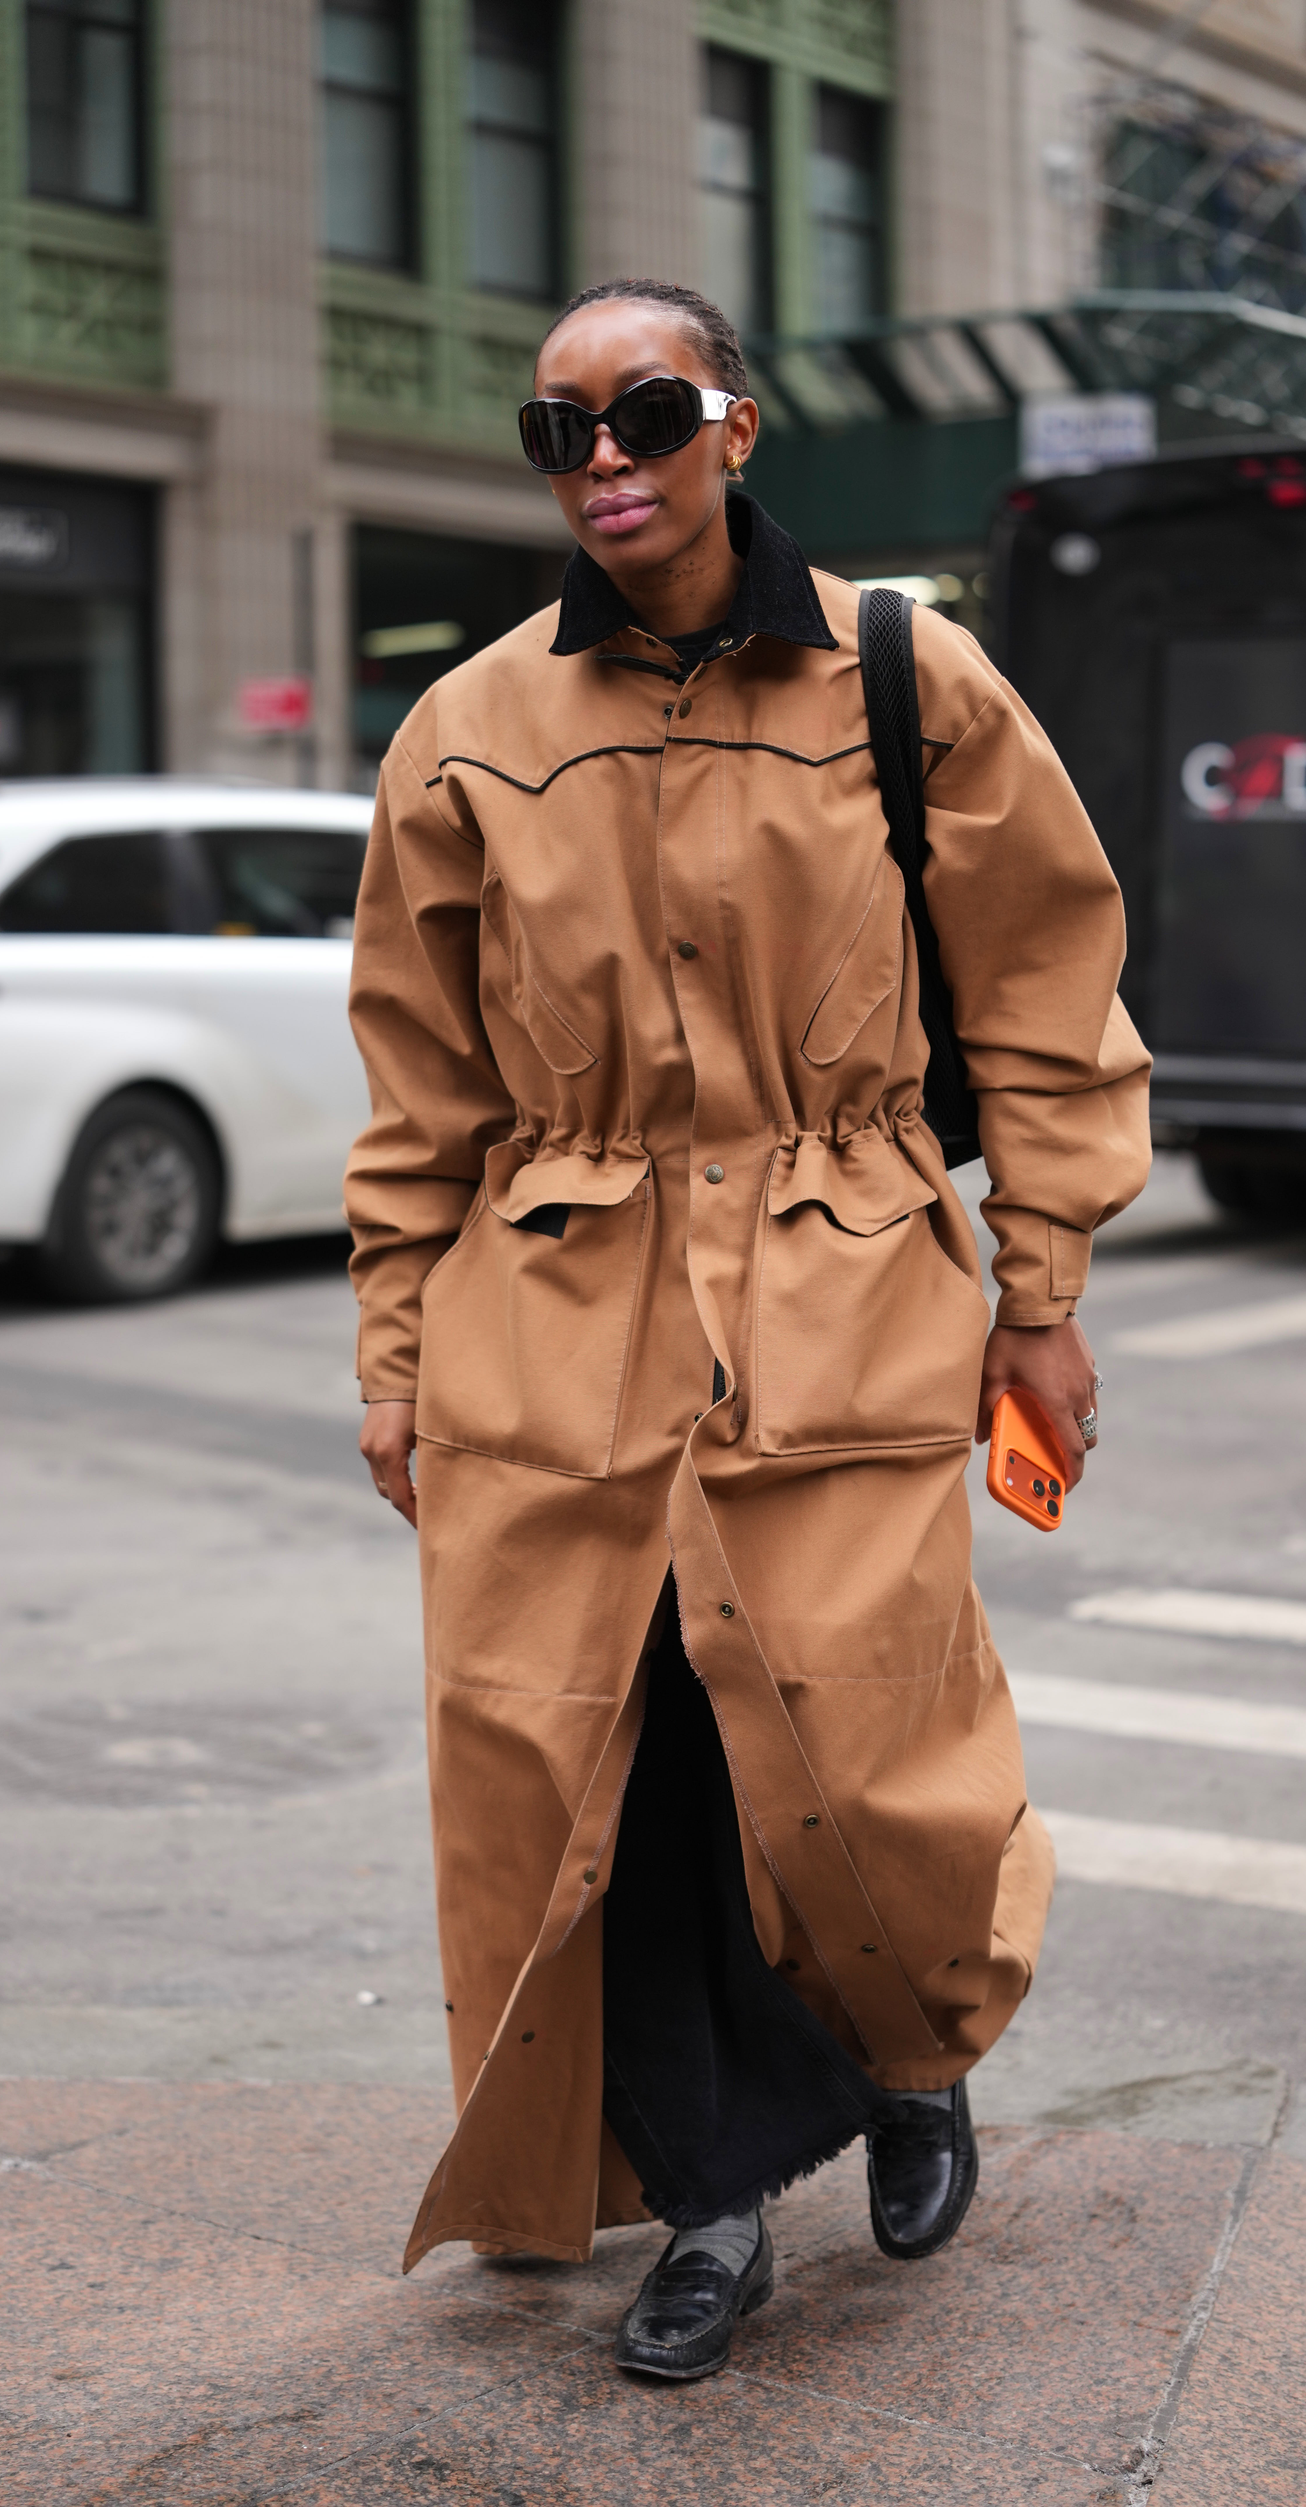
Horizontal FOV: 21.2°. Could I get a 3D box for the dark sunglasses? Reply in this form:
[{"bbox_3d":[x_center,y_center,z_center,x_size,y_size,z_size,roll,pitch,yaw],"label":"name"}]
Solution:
[{"bbox_3d":[-0.013,-0.641,2.714,0.148,0.062,0.150,-5,7,18],"label":"dark sunglasses"}]

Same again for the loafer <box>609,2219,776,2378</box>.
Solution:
[{"bbox_3d":[0.038,0.832,2.814,0.095,0.092,0.255,0,-1,11],"label":"loafer"}]

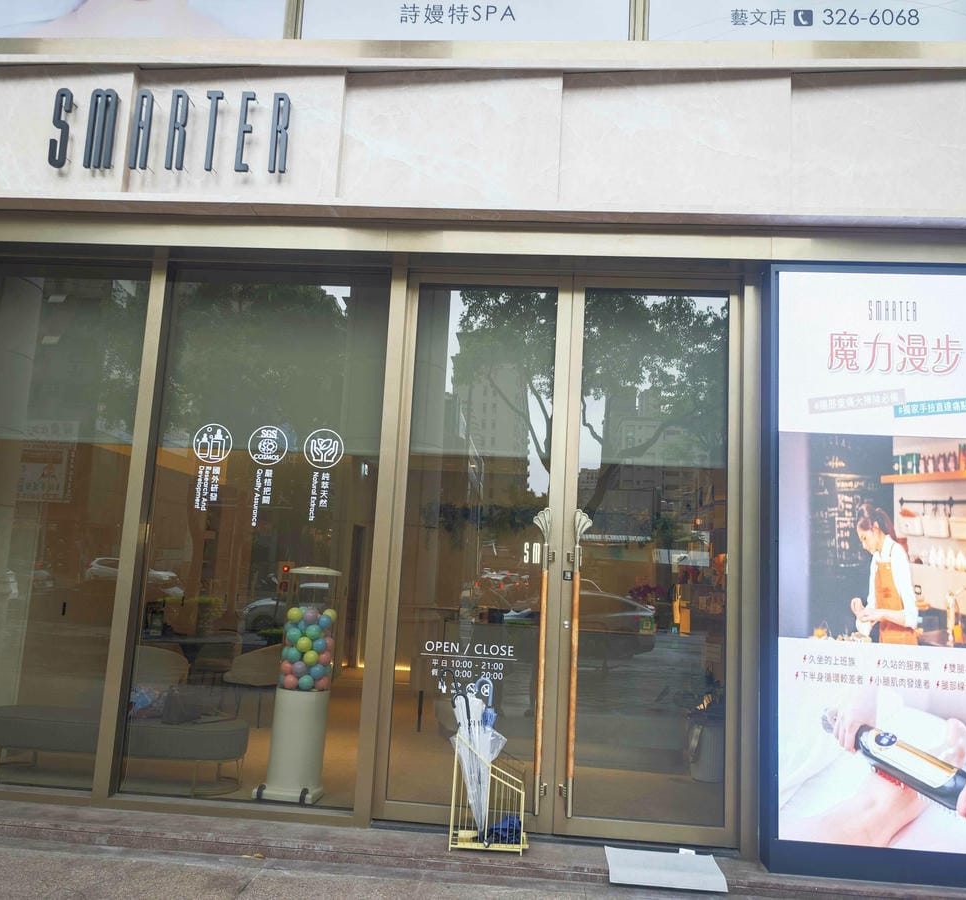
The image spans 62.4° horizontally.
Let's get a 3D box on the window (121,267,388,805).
[{"bbox_3d":[-1.222,0.405,4.393,1.282,2.898,0.070,2,-7,4],"label":"window"}]

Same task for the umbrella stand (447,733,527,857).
[{"bbox_3d":[0.041,1.672,3.911,0.360,0.520,0.165,2,-7,4],"label":"umbrella stand"}]

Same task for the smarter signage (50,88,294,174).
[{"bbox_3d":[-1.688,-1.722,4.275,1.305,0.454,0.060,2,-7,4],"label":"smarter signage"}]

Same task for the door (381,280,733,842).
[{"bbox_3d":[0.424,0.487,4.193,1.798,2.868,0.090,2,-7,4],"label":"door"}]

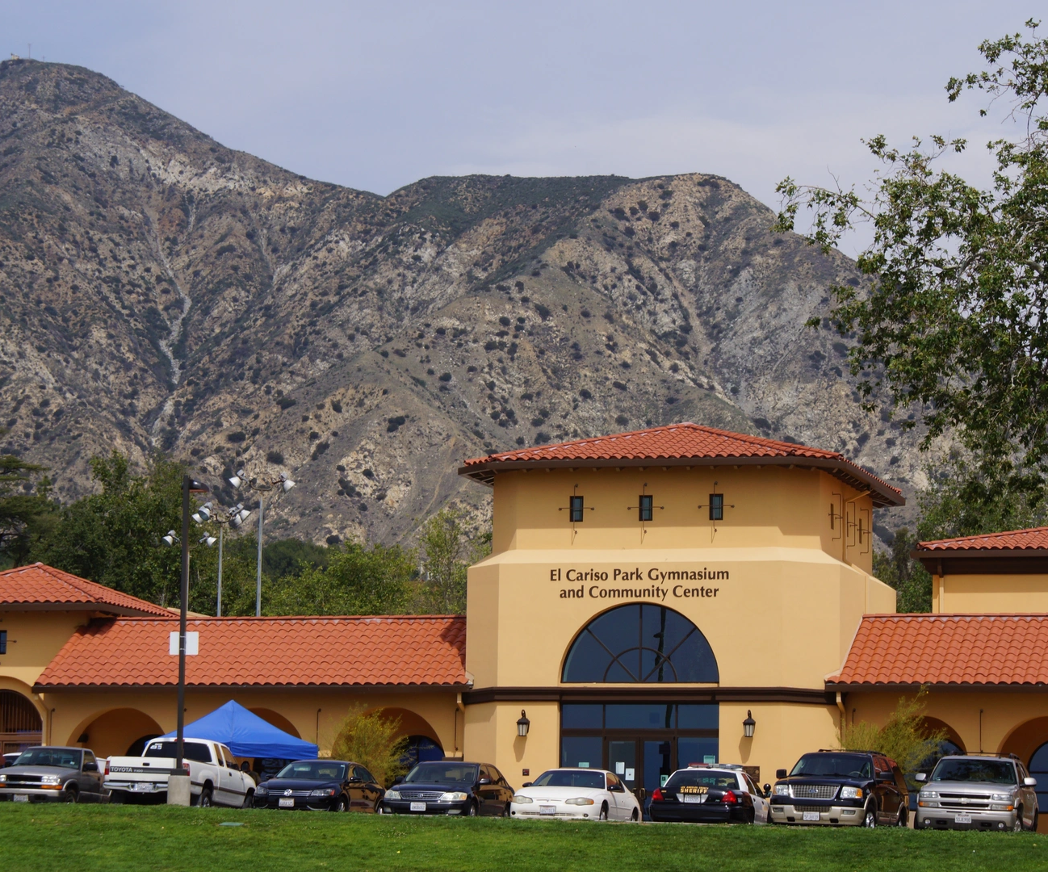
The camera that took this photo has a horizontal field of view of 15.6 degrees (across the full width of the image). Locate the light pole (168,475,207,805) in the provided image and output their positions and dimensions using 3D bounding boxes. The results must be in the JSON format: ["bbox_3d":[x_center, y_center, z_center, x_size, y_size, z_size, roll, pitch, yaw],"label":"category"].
[{"bbox_3d":[-6.800,4.315,77.287,0.580,7.010,1.080,-1,-7,14],"label":"light pole"}]

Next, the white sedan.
[{"bbox_3d":[1.087,7.443,77.440,1.845,1.400,5.030,0,-7,14],"label":"white sedan"}]

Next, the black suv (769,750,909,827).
[{"bbox_3d":[6.455,7.364,77.603,2.000,1.970,5.230,0,-7,17],"label":"black suv"}]

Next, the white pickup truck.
[{"bbox_3d":[-7.178,7.313,80.595,1.910,1.730,5.310,0,-7,12],"label":"white pickup truck"}]

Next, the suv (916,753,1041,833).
[{"bbox_3d":[9.160,7.341,76.551,2.000,1.930,5.050,0,-7,14],"label":"suv"}]

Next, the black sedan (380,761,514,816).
[{"bbox_3d":[-1.503,7.455,78.661,1.820,1.460,4.870,0,-7,14],"label":"black sedan"}]

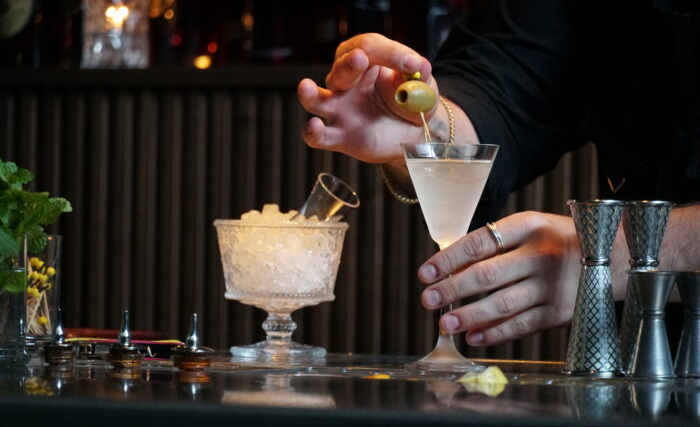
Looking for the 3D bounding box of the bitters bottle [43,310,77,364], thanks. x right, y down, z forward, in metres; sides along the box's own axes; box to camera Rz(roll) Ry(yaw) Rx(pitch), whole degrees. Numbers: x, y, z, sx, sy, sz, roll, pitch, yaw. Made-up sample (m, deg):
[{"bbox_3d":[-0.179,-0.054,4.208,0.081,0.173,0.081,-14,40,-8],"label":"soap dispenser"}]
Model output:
[{"bbox_3d":[-0.211,0.089,2.865,0.025,0.040,0.025,1,0,0],"label":"bitters bottle"}]

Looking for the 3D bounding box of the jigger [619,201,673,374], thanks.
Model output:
[{"bbox_3d":[0.213,0.054,2.840,0.044,0.124,0.044,1,0,0],"label":"jigger"}]

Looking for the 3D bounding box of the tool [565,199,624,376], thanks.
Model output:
[{"bbox_3d":[0.175,0.053,2.796,0.044,0.124,0.044,1,0,0],"label":"tool"}]

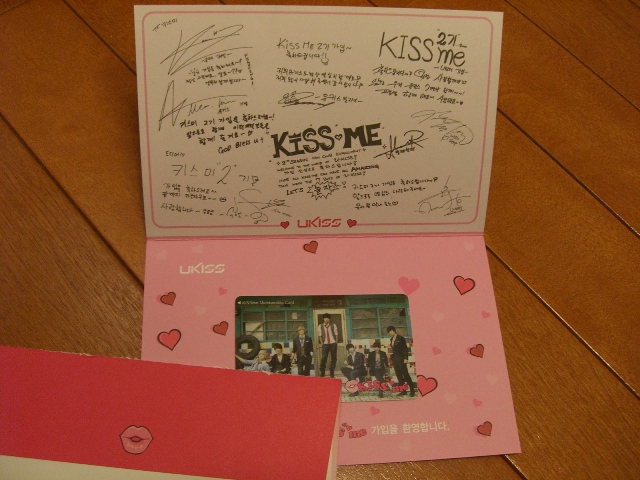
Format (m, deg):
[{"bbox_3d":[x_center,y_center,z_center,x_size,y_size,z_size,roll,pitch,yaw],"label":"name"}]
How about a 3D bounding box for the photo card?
[{"bbox_3d":[0.003,0.052,0.339,0.086,0.001,0.054,0,66,-7],"label":"photo card"}]

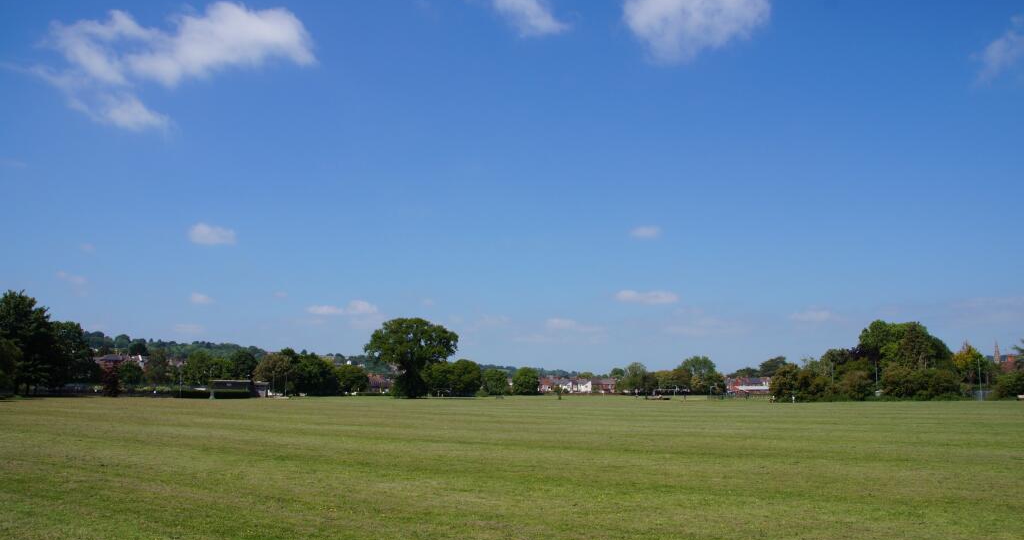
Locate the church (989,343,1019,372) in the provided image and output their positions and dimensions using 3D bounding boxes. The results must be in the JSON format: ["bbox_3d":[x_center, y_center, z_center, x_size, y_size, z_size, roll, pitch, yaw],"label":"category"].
[{"bbox_3d":[332.920,62.650,520.000,19.910,25.680,24.000,0,-9,0],"label":"church"}]

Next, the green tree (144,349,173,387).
[{"bbox_3d":[-115.120,32.560,250.000,8.940,13.320,8.490,4,-10,-24],"label":"green tree"}]

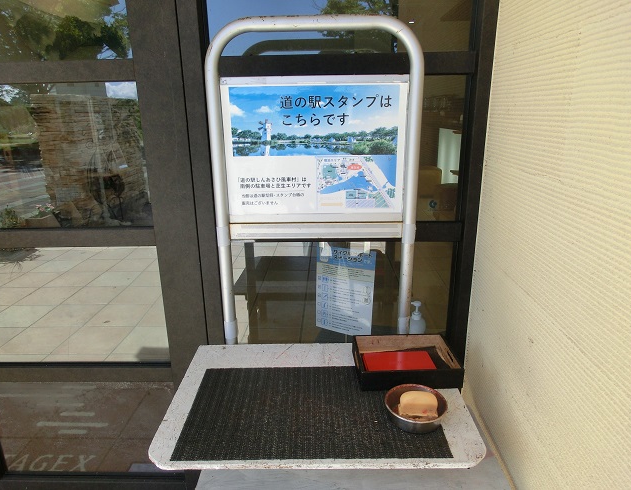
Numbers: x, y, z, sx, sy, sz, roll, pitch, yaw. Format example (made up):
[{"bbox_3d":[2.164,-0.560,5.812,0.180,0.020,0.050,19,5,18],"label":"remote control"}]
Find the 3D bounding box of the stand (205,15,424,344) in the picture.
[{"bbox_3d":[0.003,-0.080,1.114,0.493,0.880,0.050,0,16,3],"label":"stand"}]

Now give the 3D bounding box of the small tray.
[{"bbox_3d":[0.208,0.269,1.056,0.221,0.047,0.163,-1,16,-1],"label":"small tray"}]

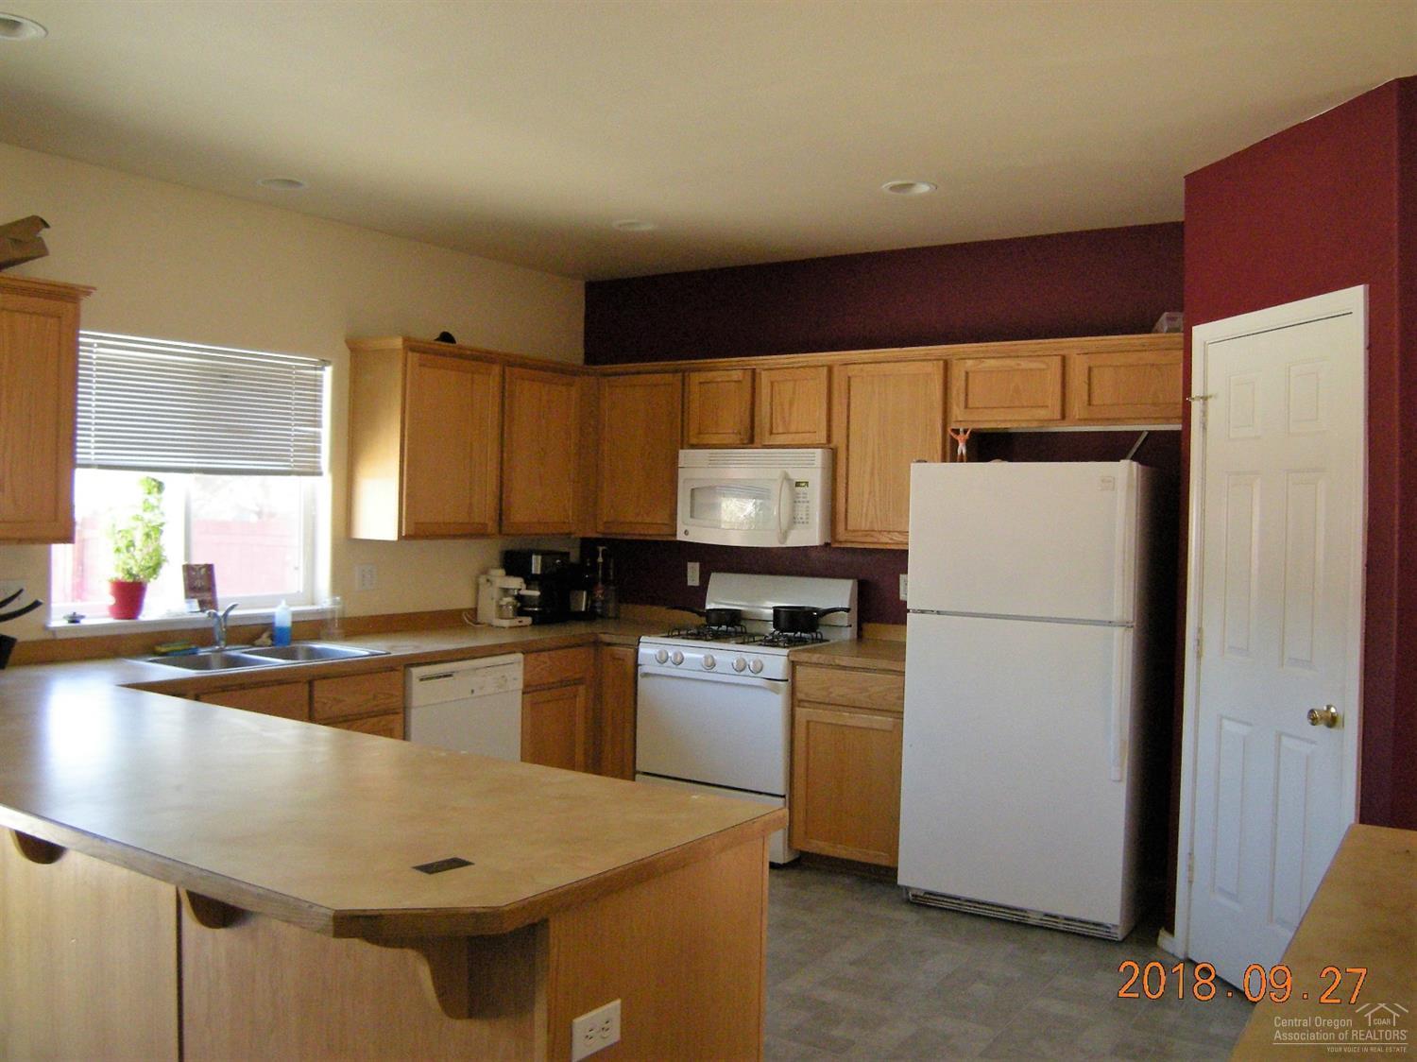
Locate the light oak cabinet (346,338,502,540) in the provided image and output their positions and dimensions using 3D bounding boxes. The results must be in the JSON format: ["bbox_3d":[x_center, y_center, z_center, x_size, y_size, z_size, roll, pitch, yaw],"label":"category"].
[{"bbox_3d":[-1.211,-0.381,4.978,0.346,0.821,0.599,2,2,34],"label":"light oak cabinet"}]

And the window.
[{"bbox_3d":[-1.924,-0.189,4.318,0.110,1.000,1.100,2,1,34],"label":"window"}]

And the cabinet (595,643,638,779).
[{"bbox_3d":[-0.234,0.921,5.422,0.302,0.850,0.620,2,2,34],"label":"cabinet"}]

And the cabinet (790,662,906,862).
[{"bbox_3d":[0.726,0.920,4.731,0.523,0.780,0.610,2,1,34],"label":"cabinet"}]

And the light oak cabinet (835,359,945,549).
[{"bbox_3d":[0.826,-0.305,4.866,0.512,0.765,0.336,2,2,34],"label":"light oak cabinet"}]

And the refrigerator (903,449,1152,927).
[{"bbox_3d":[1.241,0.576,4.366,0.791,1.656,0.710,2,2,29],"label":"refrigerator"}]

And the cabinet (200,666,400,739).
[{"bbox_3d":[-1.640,0.879,4.122,0.610,0.780,0.880,2,1,34],"label":"cabinet"}]

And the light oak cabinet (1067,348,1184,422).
[{"bbox_3d":[1.637,-0.532,4.313,0.455,0.280,0.320,2,1,34],"label":"light oak cabinet"}]

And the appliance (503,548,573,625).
[{"bbox_3d":[-0.792,0.272,5.579,0.240,0.335,0.290,3,2,44],"label":"appliance"}]

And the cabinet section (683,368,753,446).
[{"bbox_3d":[0.132,-0.570,5.361,0.399,0.365,0.330,2,2,34],"label":"cabinet section"}]

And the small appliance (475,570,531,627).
[{"bbox_3d":[-0.934,0.309,5.340,0.210,0.265,0.160,2,2,26],"label":"small appliance"}]

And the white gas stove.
[{"bbox_3d":[0.179,0.793,5.067,0.760,1.165,0.670,2,1,34],"label":"white gas stove"}]

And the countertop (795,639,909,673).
[{"bbox_3d":[0.732,0.510,4.722,0.523,0.044,0.660,2,1,34],"label":"countertop"}]

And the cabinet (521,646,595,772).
[{"bbox_3d":[-0.914,0.881,5.188,0.610,0.780,0.460,2,1,34],"label":"cabinet"}]

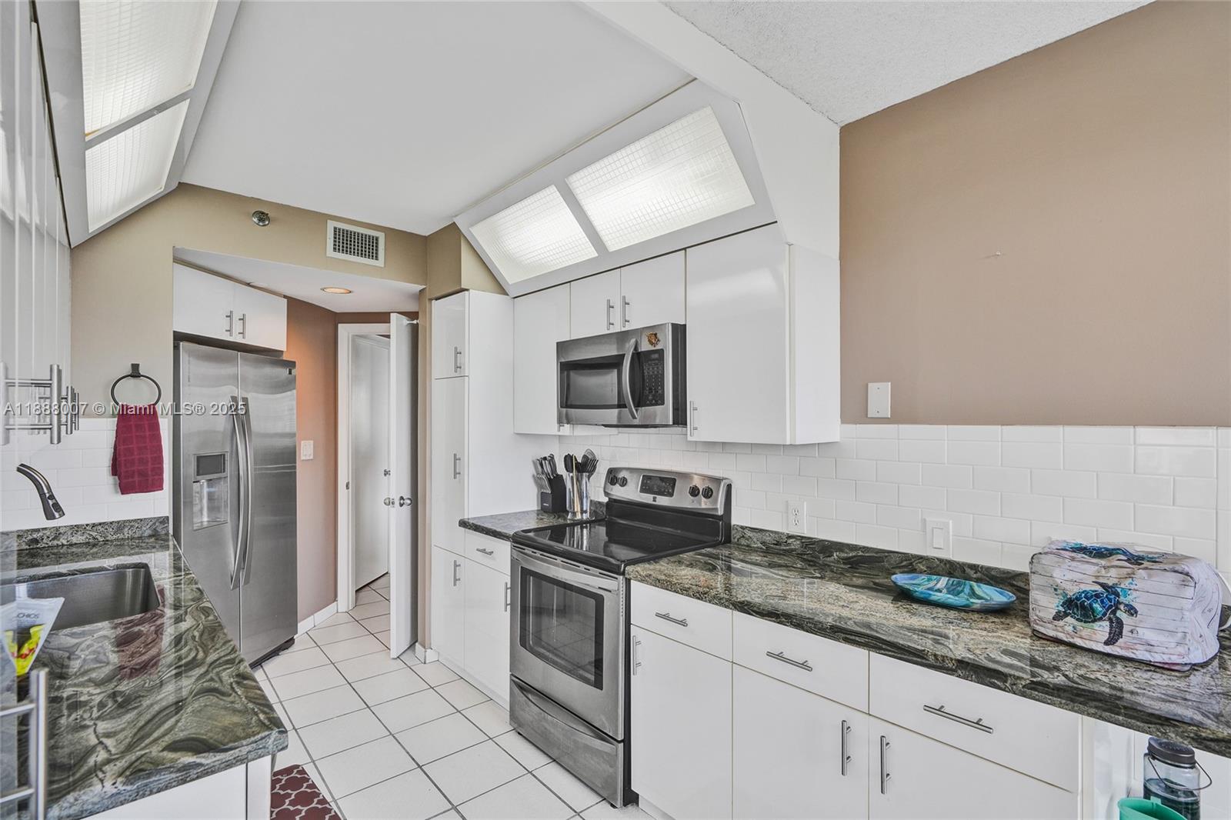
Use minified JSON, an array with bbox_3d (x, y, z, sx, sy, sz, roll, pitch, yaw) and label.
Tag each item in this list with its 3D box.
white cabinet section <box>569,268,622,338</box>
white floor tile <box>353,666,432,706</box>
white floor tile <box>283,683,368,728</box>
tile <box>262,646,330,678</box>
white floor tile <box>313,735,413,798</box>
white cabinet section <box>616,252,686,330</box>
[{"bbox_3d":[0.024,-0.490,2.781,0.335,0.324,0.374,2,-2,-42],"label":"white cabinet section"},{"bbox_3d":[-1.190,1.459,2.894,0.306,0.010,0.309,1,-2,-41],"label":"white floor tile"},{"bbox_3d":[-1.488,1.513,2.802,0.320,0.010,0.320,1,-1,-40],"label":"white floor tile"},{"bbox_3d":[-1.937,1.545,3.332,0.326,0.010,0.326,1,-1,-41],"label":"tile"},{"bbox_3d":[-1.006,1.444,2.215,0.306,0.010,0.309,1,-2,-41],"label":"white floor tile"},{"bbox_3d":[0.281,-0.496,2.495,0.335,0.324,0.397,2,-2,-42],"label":"white cabinet section"}]

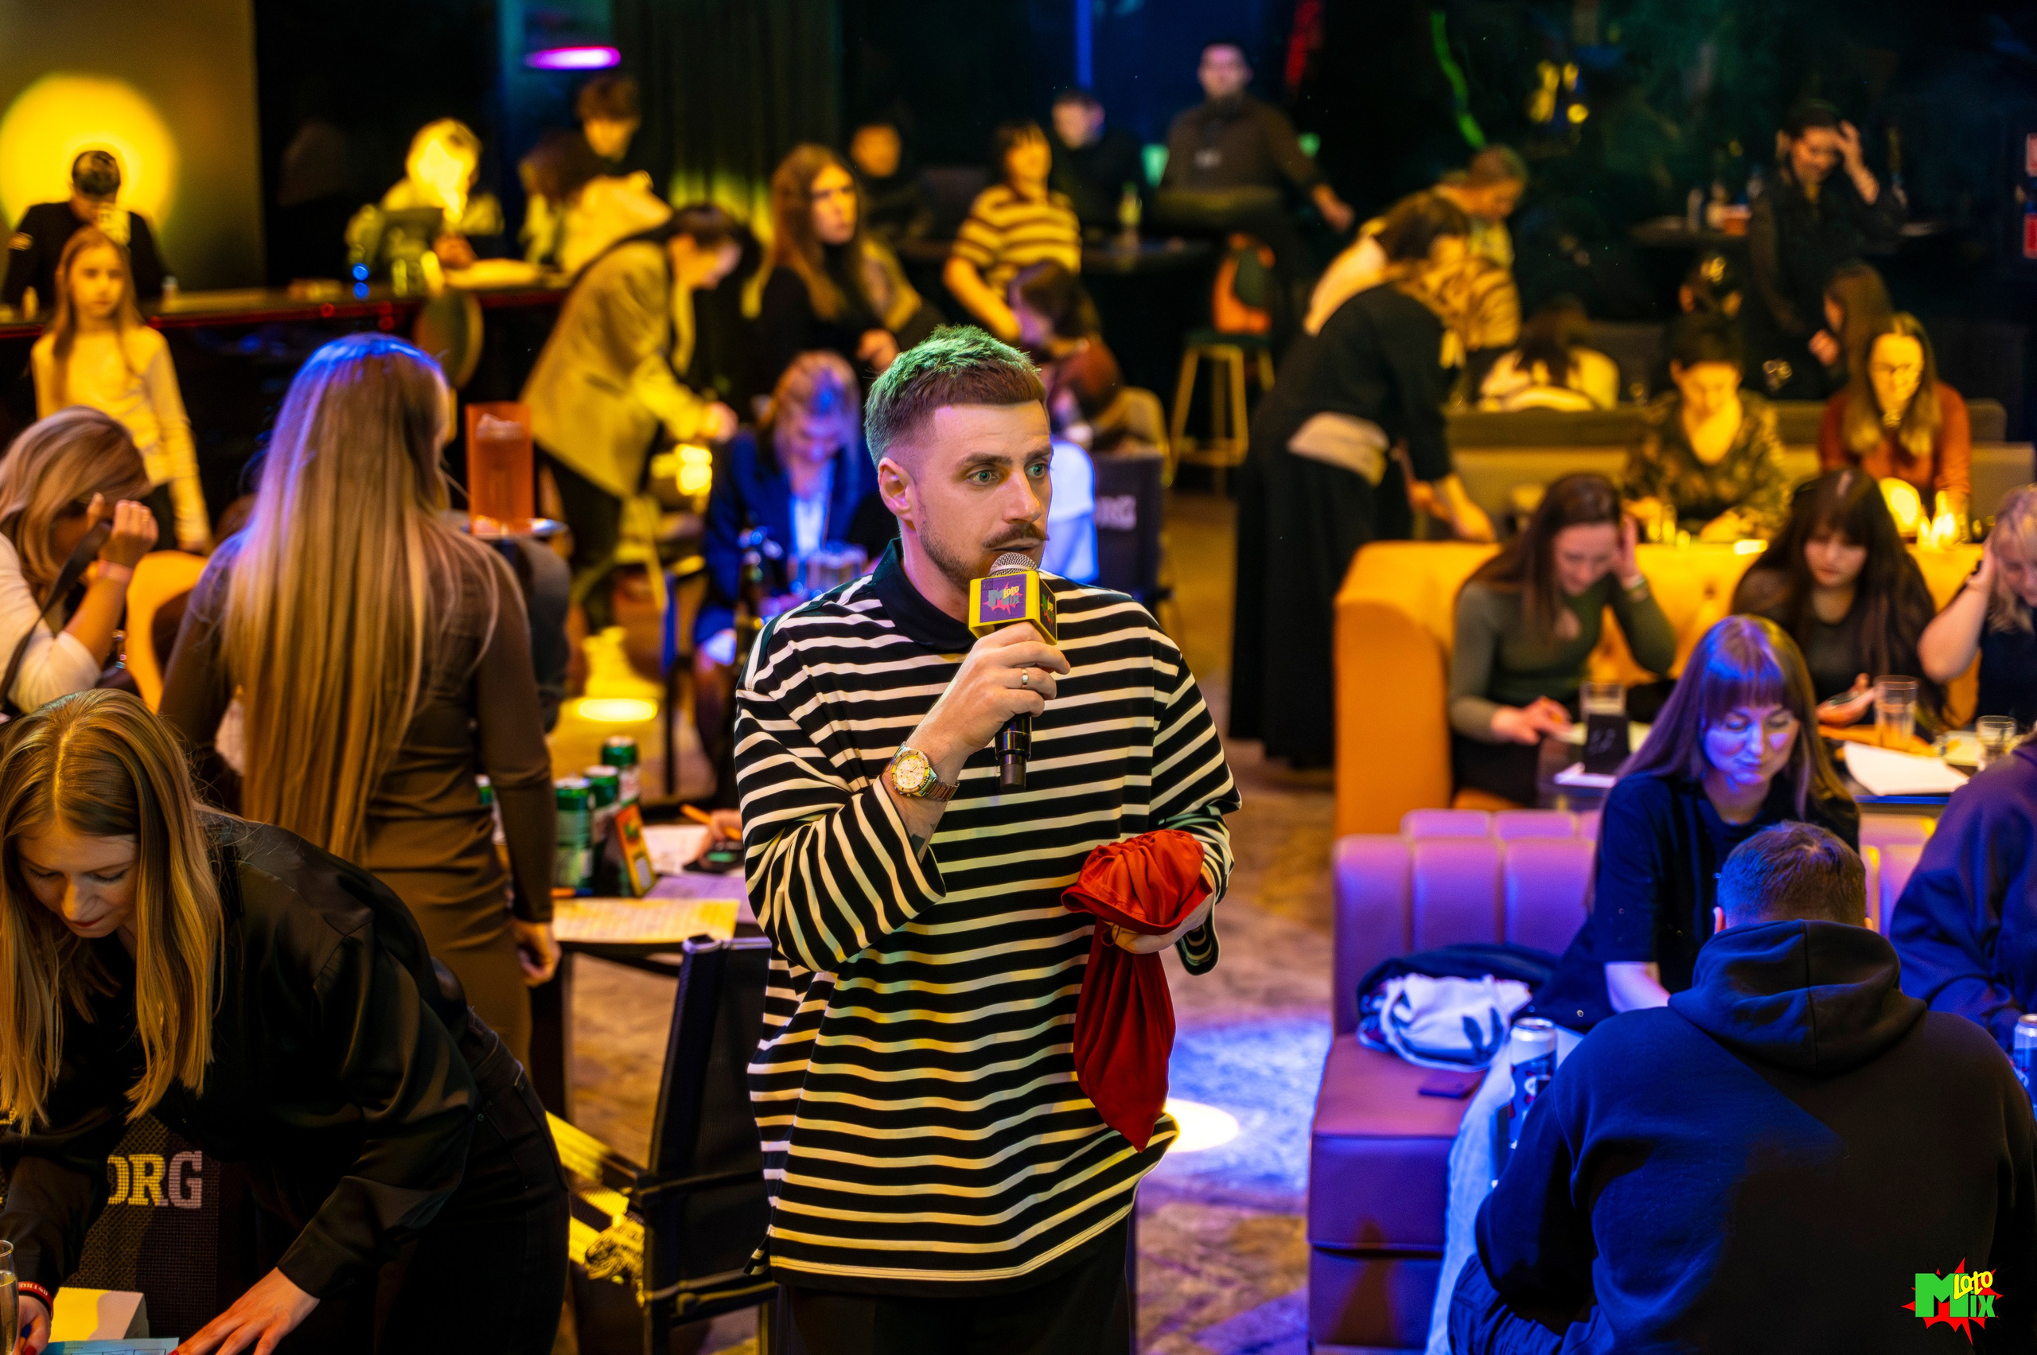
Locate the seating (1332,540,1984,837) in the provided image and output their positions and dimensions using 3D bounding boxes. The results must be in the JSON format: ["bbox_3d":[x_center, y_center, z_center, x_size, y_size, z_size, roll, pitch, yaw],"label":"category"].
[{"bbox_3d":[1.720,0.156,8.846,1.930,0.840,0.820,1,12,5],"label":"seating"}]

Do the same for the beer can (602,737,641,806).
[{"bbox_3d":[-0.691,0.193,6.500,0.066,0.168,0.066,0,11,0],"label":"beer can"}]

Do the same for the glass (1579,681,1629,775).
[{"bbox_3d":[1.147,0.095,7.320,0.085,0.155,0.085,0,12,0],"label":"glass"}]

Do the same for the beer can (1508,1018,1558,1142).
[{"bbox_3d":[0.719,0.565,5.200,0.066,0.168,0.066,0,11,0],"label":"beer can"}]

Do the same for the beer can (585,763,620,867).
[{"bbox_3d":[-0.718,0.241,6.450,0.066,0.168,0.066,0,12,0],"label":"beer can"}]

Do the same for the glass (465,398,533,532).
[{"bbox_3d":[-0.928,-0.376,6.700,0.118,0.232,0.118,0,12,0],"label":"glass"}]

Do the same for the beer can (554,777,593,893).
[{"bbox_3d":[-0.740,0.259,6.200,0.066,0.168,0.066,0,11,0],"label":"beer can"}]

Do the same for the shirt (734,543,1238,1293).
[{"bbox_3d":[-0.034,0.232,3.660,0.475,0.700,0.380,-3,12,-13],"label":"shirt"}]

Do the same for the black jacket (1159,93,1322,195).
[{"bbox_3d":[0.928,-2.211,15.600,0.660,0.480,0.320,0,11,3],"label":"black jacket"}]

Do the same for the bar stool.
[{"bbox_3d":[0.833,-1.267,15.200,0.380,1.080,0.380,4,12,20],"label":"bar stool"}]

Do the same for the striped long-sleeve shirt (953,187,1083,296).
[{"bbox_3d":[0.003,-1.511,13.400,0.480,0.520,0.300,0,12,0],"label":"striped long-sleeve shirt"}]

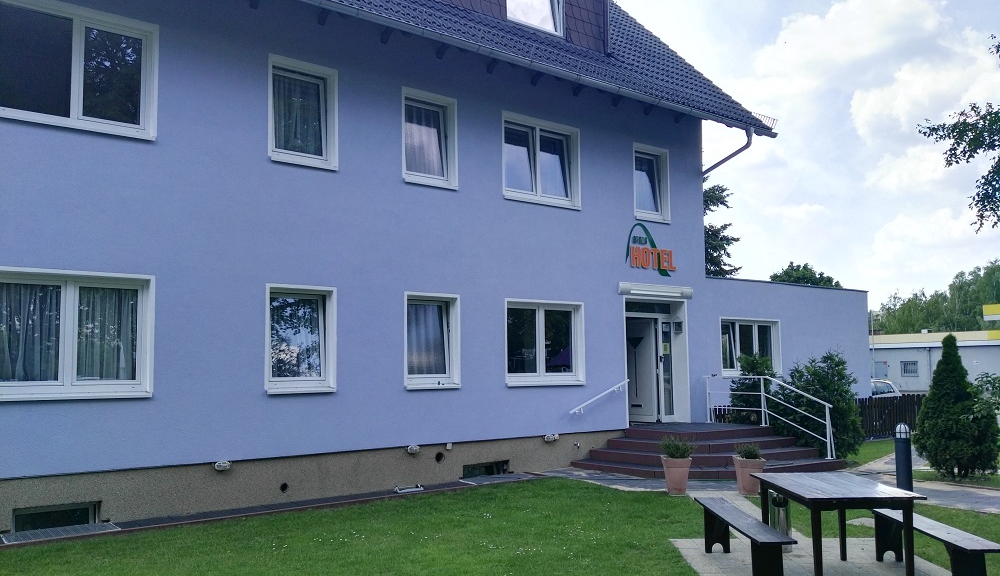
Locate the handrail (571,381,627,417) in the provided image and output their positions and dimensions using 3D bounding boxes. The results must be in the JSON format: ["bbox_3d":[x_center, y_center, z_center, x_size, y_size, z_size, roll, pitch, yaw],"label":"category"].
[{"bbox_3d":[1.706,1.842,13.780,1.472,0.573,0.100,4,-7,-38],"label":"handrail"}]

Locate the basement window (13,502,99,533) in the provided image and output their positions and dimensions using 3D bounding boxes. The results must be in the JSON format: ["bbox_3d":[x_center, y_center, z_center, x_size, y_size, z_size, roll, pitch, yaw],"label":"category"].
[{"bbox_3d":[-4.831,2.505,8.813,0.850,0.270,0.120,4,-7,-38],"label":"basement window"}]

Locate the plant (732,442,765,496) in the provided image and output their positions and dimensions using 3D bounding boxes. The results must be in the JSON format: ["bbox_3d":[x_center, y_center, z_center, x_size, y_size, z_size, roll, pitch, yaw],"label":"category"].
[{"bbox_3d":[3.372,2.440,10.955,0.390,0.690,0.390,-1,-6,0],"label":"plant"}]

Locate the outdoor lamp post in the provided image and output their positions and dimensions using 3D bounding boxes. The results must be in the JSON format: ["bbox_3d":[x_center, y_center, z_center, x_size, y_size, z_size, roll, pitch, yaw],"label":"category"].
[{"bbox_3d":[4.829,2.097,9.694,0.185,0.970,0.185,-3,-6,26],"label":"outdoor lamp post"}]

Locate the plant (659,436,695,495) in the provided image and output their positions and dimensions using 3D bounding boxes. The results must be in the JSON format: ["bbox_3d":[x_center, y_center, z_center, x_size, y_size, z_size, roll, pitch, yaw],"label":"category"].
[{"bbox_3d":[2.318,2.317,10.625,0.450,0.770,0.430,-1,-6,6],"label":"plant"}]

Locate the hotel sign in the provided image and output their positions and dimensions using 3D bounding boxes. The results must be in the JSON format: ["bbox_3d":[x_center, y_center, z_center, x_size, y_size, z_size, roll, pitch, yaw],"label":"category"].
[{"bbox_3d":[2.839,-0.707,14.966,1.372,0.920,0.100,4,-7,-38],"label":"hotel sign"}]

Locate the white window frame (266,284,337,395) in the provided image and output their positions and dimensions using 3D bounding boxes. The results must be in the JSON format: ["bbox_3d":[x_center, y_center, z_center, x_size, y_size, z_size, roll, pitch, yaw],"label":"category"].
[{"bbox_3d":[-2.646,0.674,10.719,1.000,1.405,0.170,4,-7,-38],"label":"white window frame"}]

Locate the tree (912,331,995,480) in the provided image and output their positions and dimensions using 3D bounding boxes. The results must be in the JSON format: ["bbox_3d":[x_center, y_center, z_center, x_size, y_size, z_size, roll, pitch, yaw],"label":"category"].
[{"bbox_3d":[7.176,1.784,12.758,1.280,2.270,1.280,-1,-6,0],"label":"tree"}]

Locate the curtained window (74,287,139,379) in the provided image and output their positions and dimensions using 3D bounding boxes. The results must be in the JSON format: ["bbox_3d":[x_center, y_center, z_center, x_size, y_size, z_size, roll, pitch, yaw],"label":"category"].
[{"bbox_3d":[-4.553,0.538,9.401,0.635,1.095,0.100,4,-7,-38],"label":"curtained window"}]

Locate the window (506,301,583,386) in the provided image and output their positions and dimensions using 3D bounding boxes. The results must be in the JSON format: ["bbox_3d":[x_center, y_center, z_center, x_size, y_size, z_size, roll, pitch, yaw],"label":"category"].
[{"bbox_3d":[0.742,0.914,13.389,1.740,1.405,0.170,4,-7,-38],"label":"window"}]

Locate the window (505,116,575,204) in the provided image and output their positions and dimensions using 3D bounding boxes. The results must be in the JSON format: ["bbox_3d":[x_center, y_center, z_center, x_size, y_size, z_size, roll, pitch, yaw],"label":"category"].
[{"bbox_3d":[0.685,-2.084,13.537,1.678,1.367,0.140,4,-7,-38],"label":"window"}]

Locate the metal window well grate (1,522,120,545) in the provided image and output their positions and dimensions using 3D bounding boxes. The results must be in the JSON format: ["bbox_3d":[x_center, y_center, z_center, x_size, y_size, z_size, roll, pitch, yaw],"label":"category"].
[{"bbox_3d":[-4.592,2.563,8.464,1.040,0.040,0.530,4,-7,-38],"label":"metal window well grate"}]

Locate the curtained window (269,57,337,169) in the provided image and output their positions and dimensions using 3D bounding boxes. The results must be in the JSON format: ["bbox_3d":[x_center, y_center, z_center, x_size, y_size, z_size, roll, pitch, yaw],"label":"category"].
[{"bbox_3d":[-2.651,-2.322,10.874,1.016,1.424,0.170,4,-7,-38],"label":"curtained window"}]

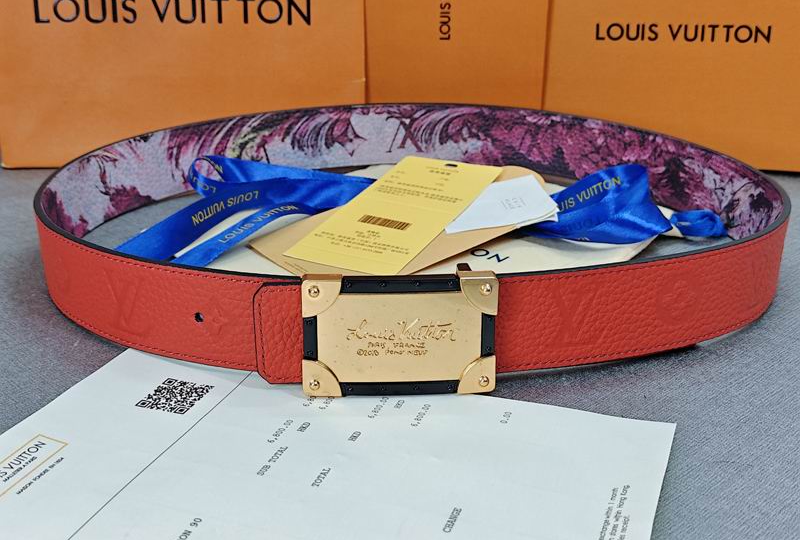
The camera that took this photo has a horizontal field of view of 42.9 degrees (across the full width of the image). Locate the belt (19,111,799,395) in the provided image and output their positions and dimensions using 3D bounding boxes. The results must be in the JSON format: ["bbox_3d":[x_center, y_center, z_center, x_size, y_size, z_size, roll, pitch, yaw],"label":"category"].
[{"bbox_3d":[0.004,-0.032,0.493,0.338,0.043,0.309,0,21,0],"label":"belt"}]

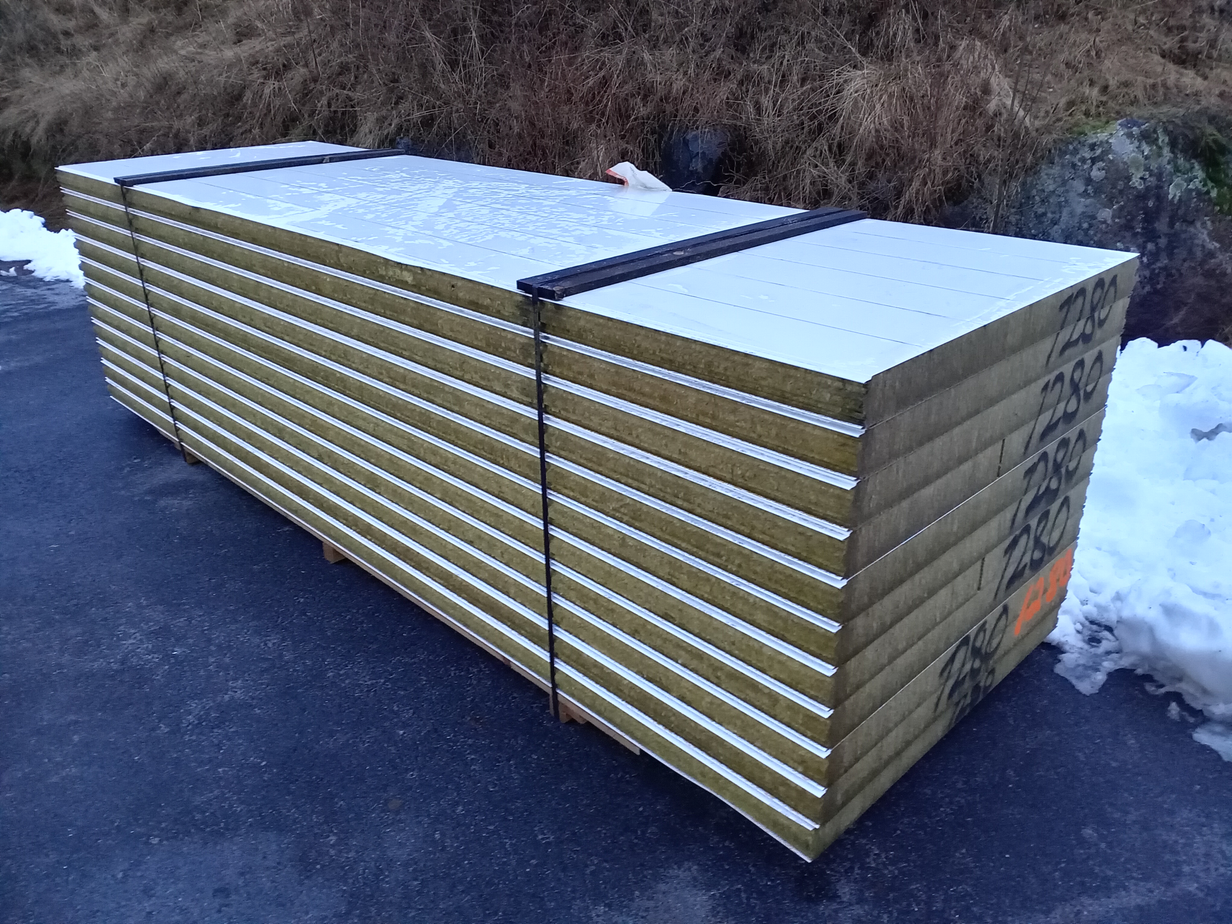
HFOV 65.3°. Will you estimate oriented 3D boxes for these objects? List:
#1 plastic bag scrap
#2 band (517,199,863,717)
[{"bbox_3d":[0.068,-0.981,3.297,0.110,0.090,0.270,-23,33,-40],"label":"plastic bag scrap"},{"bbox_3d":[0.269,-0.039,2.646,1.210,1.150,0.130,-23,33,-40],"label":"band"}]

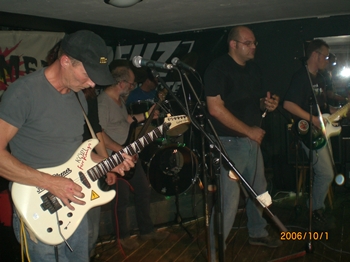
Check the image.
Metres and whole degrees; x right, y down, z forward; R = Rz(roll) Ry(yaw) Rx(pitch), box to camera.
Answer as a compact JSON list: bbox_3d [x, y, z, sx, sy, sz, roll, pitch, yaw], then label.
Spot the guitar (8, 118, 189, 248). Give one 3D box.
[{"bbox_3d":[-0.280,0.144,1.822,0.967,0.318,0.067,-34,6,-31],"label":"guitar"}]

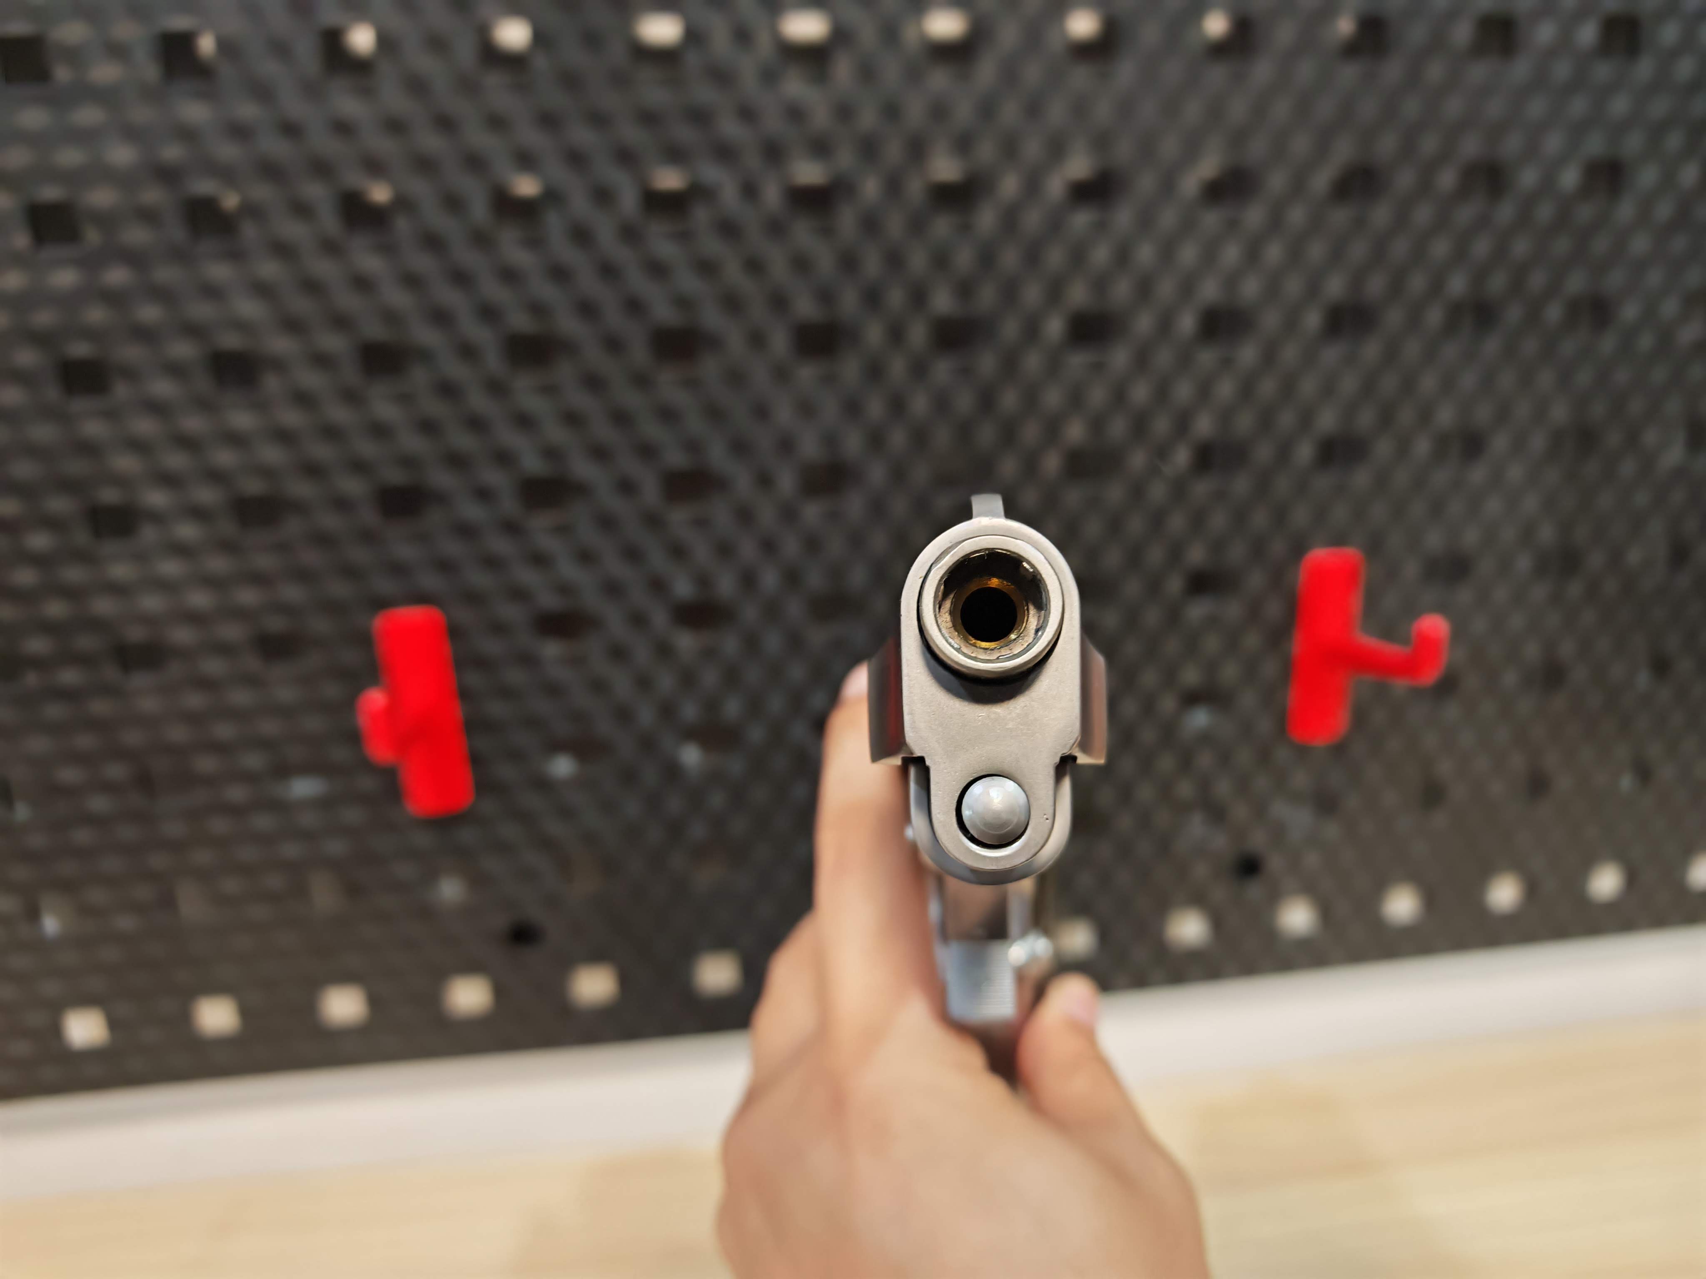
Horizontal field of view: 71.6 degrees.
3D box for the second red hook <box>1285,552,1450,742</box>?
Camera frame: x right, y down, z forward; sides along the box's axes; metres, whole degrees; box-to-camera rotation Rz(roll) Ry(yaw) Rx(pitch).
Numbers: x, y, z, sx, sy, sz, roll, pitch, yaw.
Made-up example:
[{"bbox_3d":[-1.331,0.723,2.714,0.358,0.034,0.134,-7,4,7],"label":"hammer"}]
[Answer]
[{"bbox_3d":[0.145,0.010,0.336,0.019,0.061,0.056,-4,16,-6],"label":"second red hook"}]

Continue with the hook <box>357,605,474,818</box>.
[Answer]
[{"bbox_3d":[-0.116,0.027,0.308,0.019,0.061,0.056,-4,16,-6],"label":"hook"}]

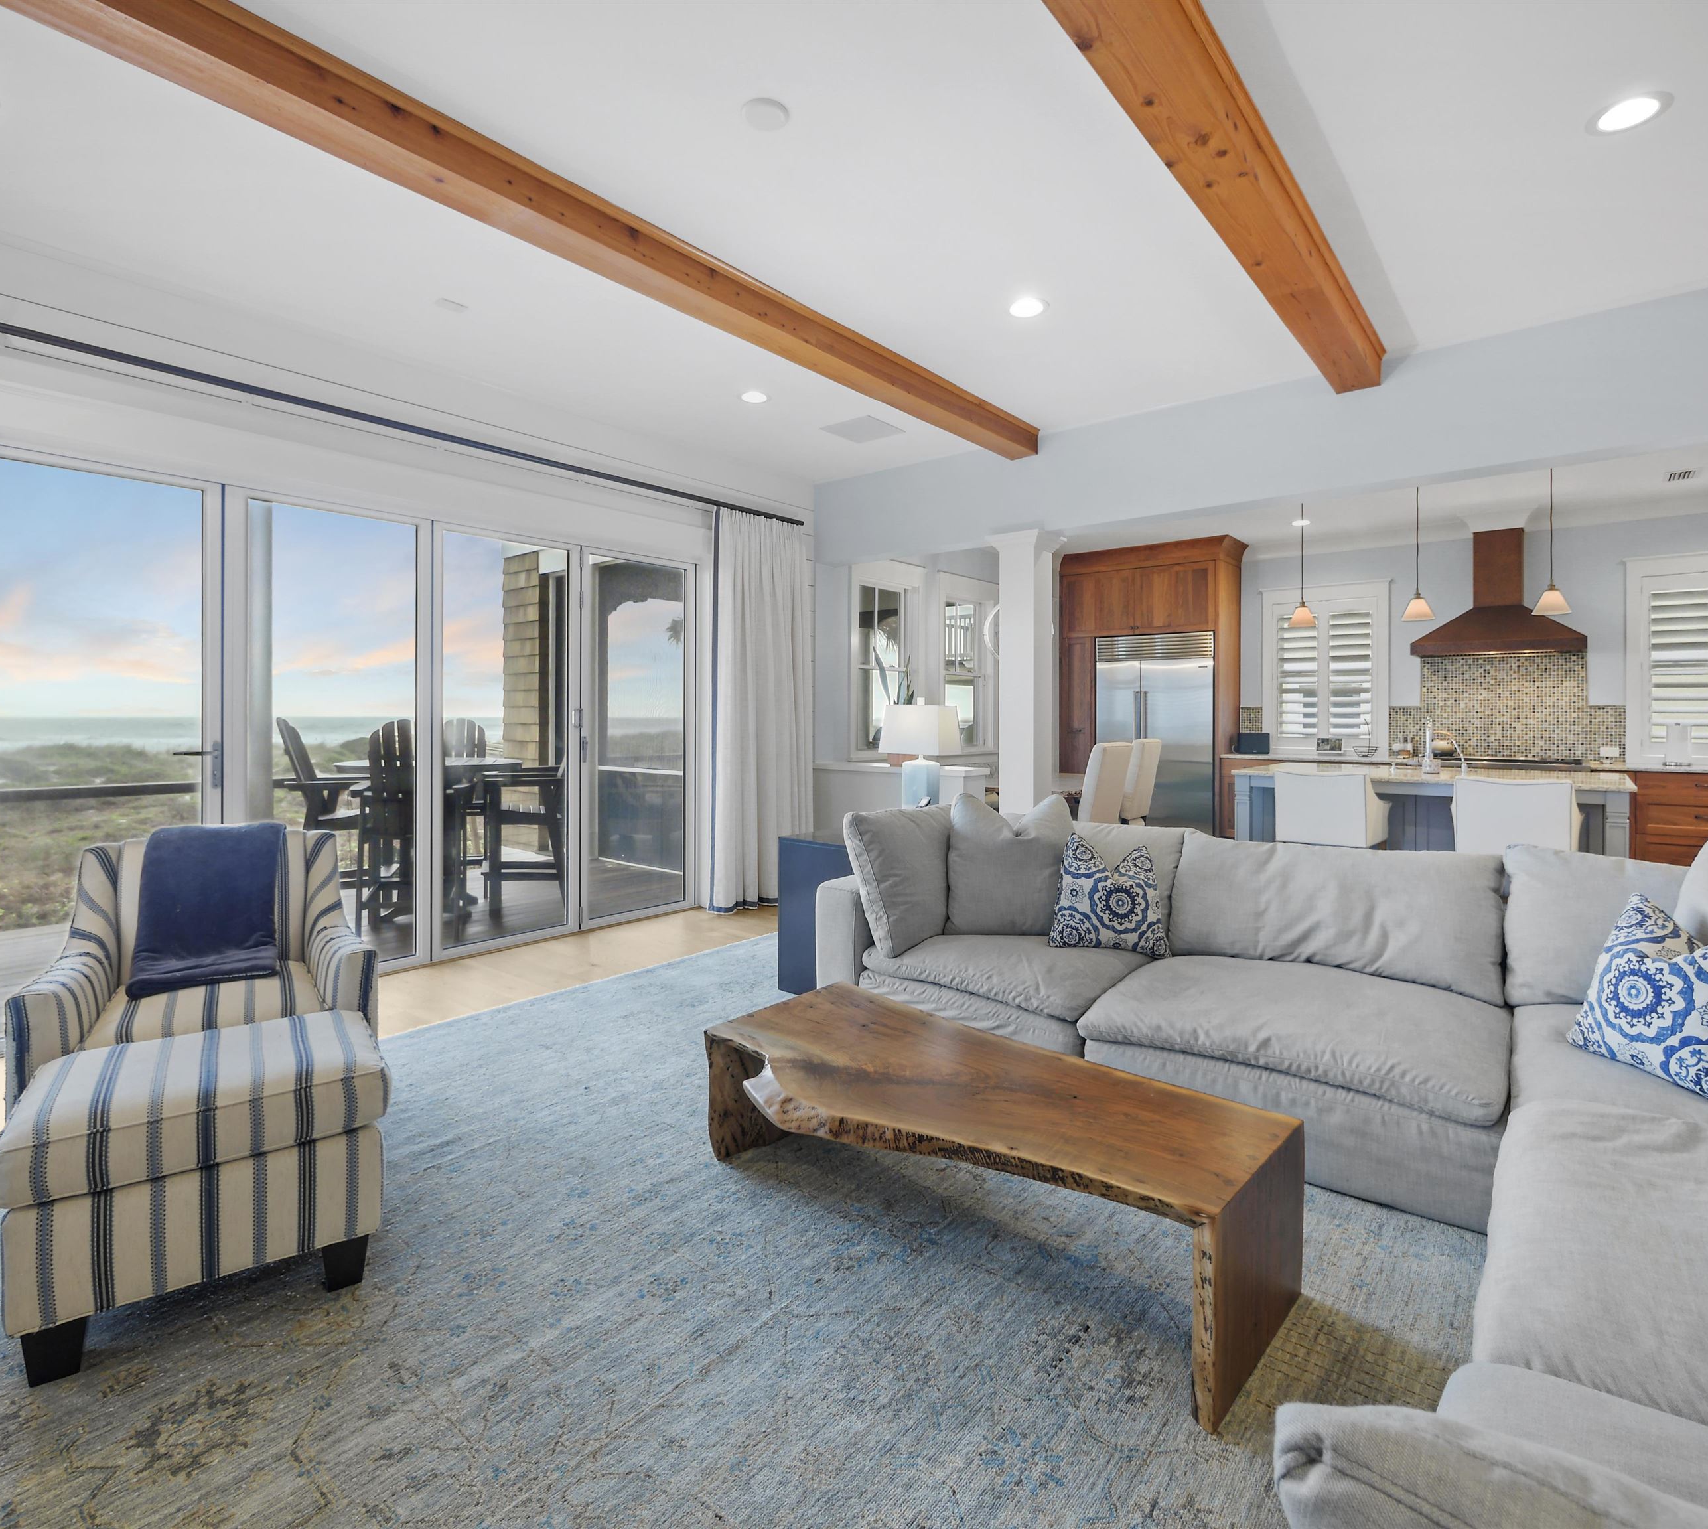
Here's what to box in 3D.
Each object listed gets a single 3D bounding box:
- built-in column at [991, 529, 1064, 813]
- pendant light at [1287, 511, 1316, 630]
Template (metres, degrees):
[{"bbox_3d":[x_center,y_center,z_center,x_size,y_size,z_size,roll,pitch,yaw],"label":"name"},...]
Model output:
[{"bbox_3d":[1.169,-0.276,5.583,0.370,2.489,0.370,1,2,40],"label":"built-in column"},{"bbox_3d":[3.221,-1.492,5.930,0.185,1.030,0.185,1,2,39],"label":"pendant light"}]

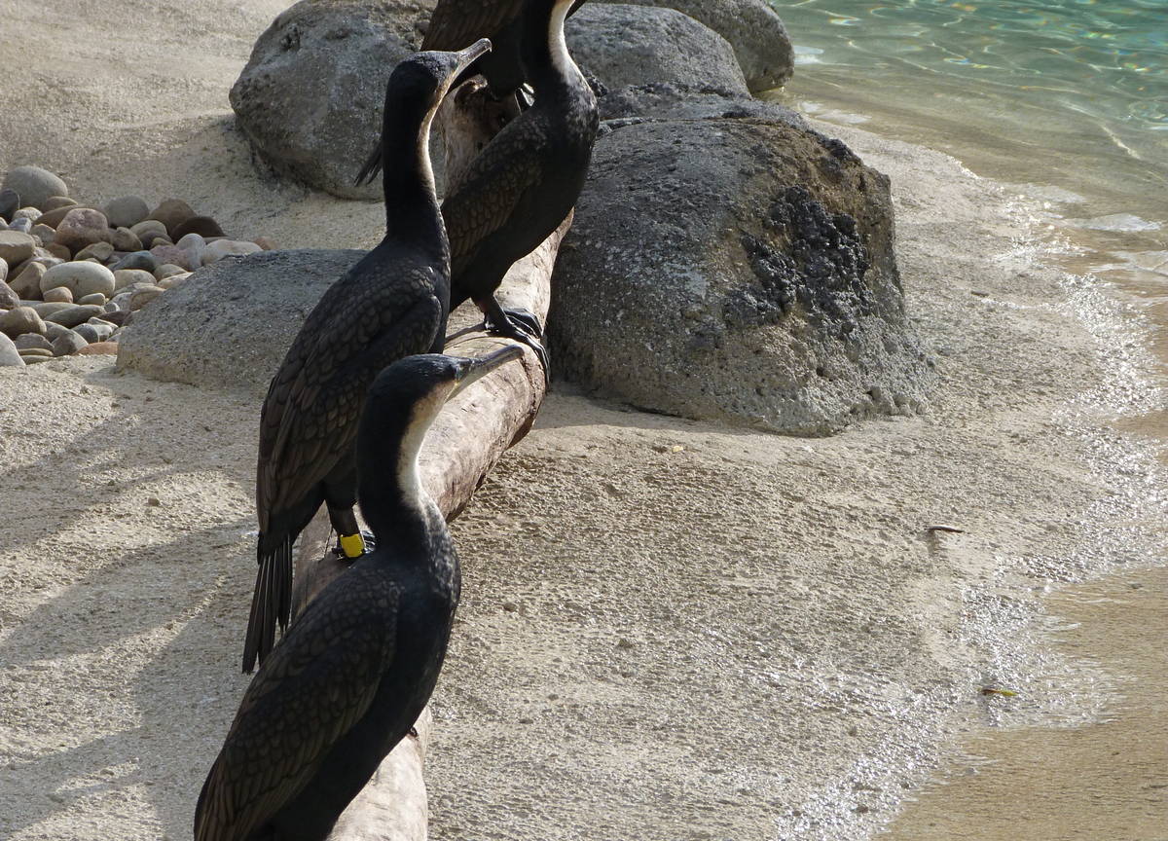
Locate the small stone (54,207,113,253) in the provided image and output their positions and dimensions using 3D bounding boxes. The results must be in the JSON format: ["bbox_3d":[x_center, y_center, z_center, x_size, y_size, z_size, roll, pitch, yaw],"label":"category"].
[{"bbox_3d":[-0.731,-0.278,11.150,0.083,0.059,0.072,0,13,0],"label":"small stone"}]

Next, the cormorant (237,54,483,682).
[{"bbox_3d":[-0.248,-0.074,8.864,0.334,0.708,0.180,-8,15,-32],"label":"cormorant"}]

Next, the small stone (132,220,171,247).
[{"bbox_3d":[-0.633,-0.273,11.200,0.057,0.032,0.048,0,13,0],"label":"small stone"}]

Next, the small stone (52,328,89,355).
[{"bbox_3d":[-0.689,-0.106,10.240,0.054,0.040,0.048,0,11,0],"label":"small stone"}]

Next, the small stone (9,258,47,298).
[{"bbox_3d":[-0.790,-0.202,10.850,0.053,0.050,0.055,0,13,0],"label":"small stone"}]

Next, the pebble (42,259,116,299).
[{"bbox_3d":[-0.707,-0.194,10.693,0.105,0.058,0.079,0,11,0],"label":"pebble"}]

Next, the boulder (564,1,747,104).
[{"bbox_3d":[0.086,-0.542,11.900,0.360,0.230,0.340,0,11,0],"label":"boulder"}]

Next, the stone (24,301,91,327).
[{"bbox_3d":[-0.735,-0.149,10.700,0.094,0.032,0.060,0,13,0],"label":"stone"}]

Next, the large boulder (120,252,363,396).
[{"bbox_3d":[-0.457,-0.144,10.850,0.420,0.150,0.360,0,13,0],"label":"large boulder"}]

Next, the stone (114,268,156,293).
[{"bbox_3d":[-0.641,-0.199,10.900,0.062,0.031,0.050,0,13,0],"label":"stone"}]

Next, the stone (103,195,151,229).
[{"bbox_3d":[-0.673,-0.307,11.273,0.072,0.051,0.061,0,11,0],"label":"stone"}]

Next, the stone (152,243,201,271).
[{"bbox_3d":[-0.587,-0.235,11.000,0.070,0.033,0.052,0,13,0],"label":"stone"}]

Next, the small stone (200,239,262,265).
[{"bbox_3d":[-0.501,-0.238,10.920,0.094,0.038,0.066,0,11,0],"label":"small stone"}]

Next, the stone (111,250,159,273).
[{"bbox_3d":[-0.638,-0.224,10.850,0.069,0.031,0.055,0,11,0],"label":"stone"}]

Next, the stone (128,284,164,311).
[{"bbox_3d":[-0.598,-0.167,10.555,0.062,0.039,0.050,0,11,0],"label":"stone"}]

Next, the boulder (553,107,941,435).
[{"bbox_3d":[0.211,-0.206,10.389,0.510,0.390,0.470,0,11,0],"label":"boulder"}]

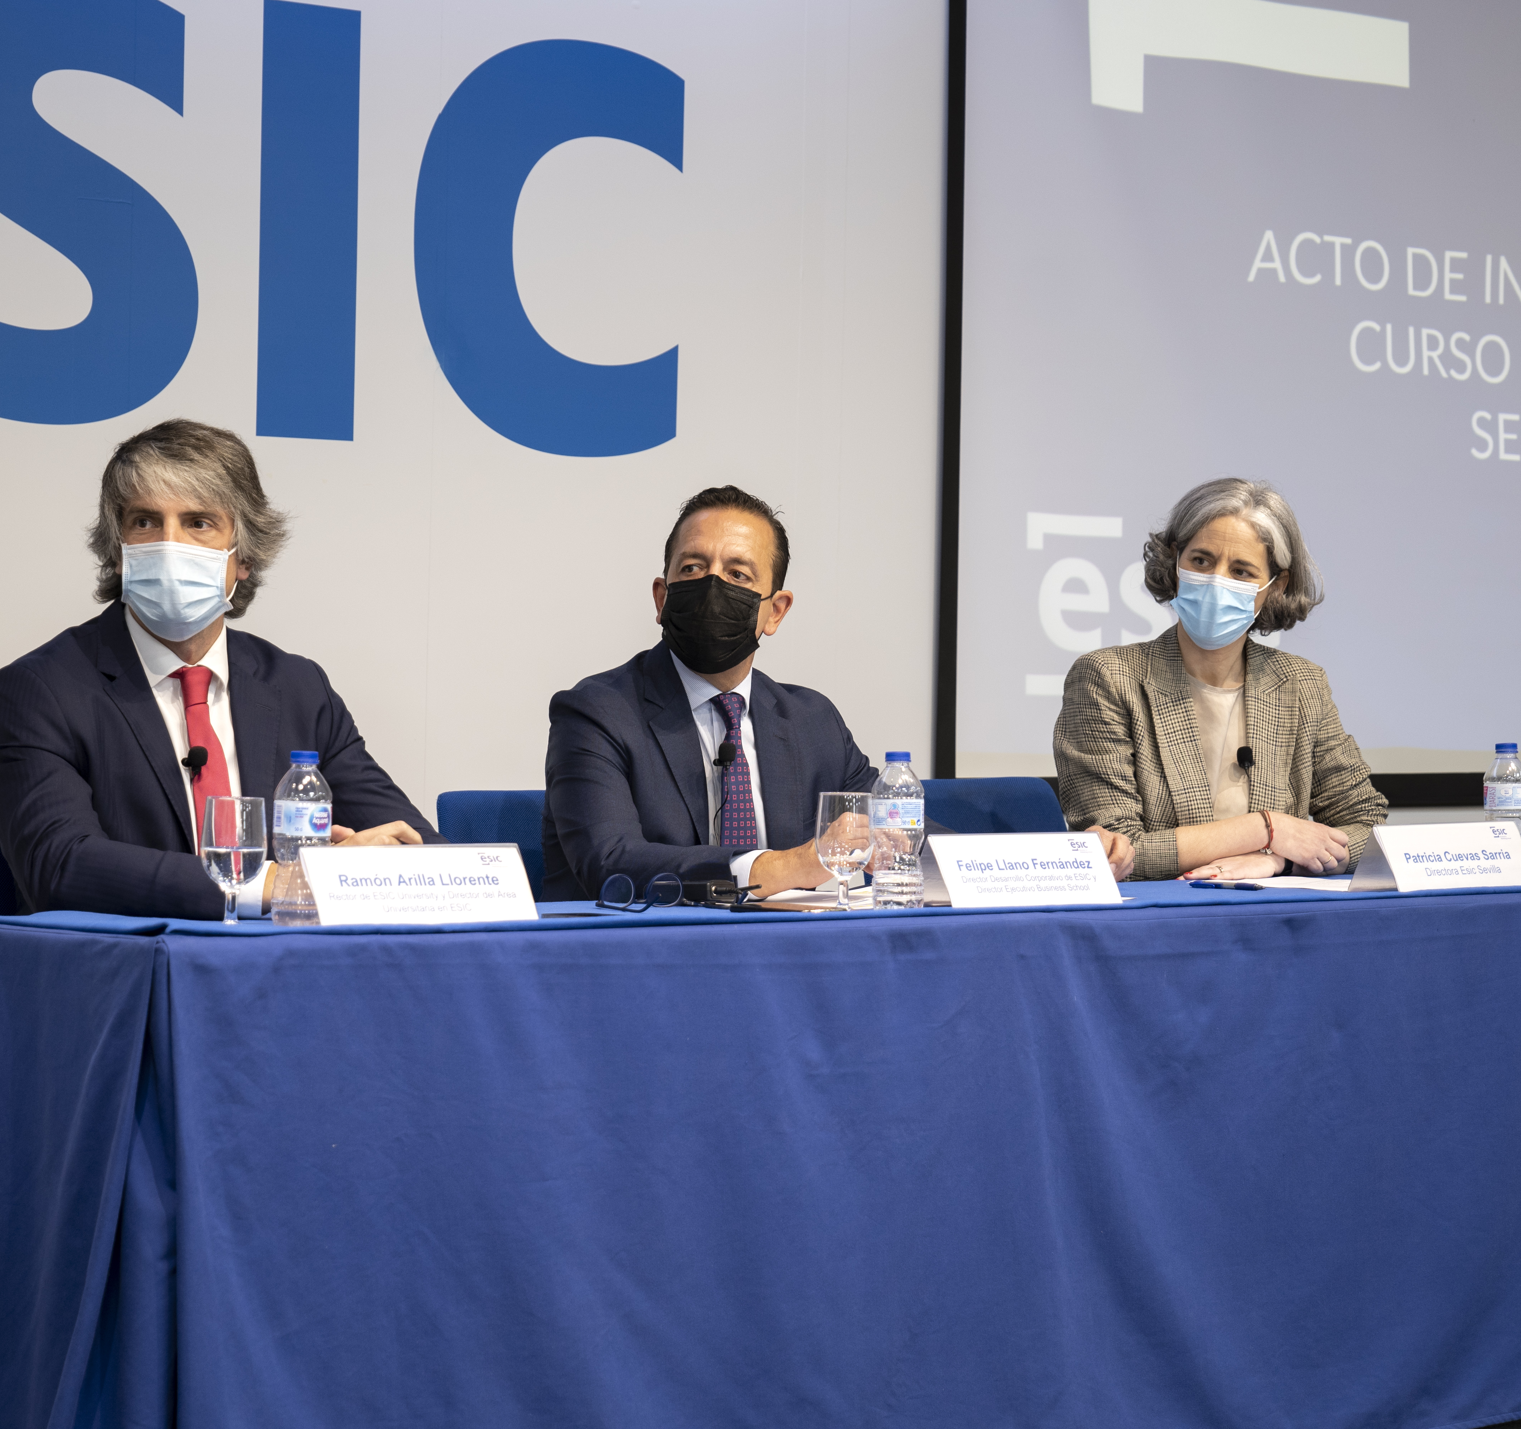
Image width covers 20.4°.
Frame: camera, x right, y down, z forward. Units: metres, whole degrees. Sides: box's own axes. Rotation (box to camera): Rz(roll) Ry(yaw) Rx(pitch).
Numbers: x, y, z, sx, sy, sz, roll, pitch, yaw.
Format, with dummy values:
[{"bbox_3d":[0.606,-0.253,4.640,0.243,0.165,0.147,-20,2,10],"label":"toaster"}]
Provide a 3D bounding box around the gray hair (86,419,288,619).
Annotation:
[{"bbox_3d":[-0.650,-0.221,4.790,0.215,0.225,0.230,1,1,3],"label":"gray hair"}]

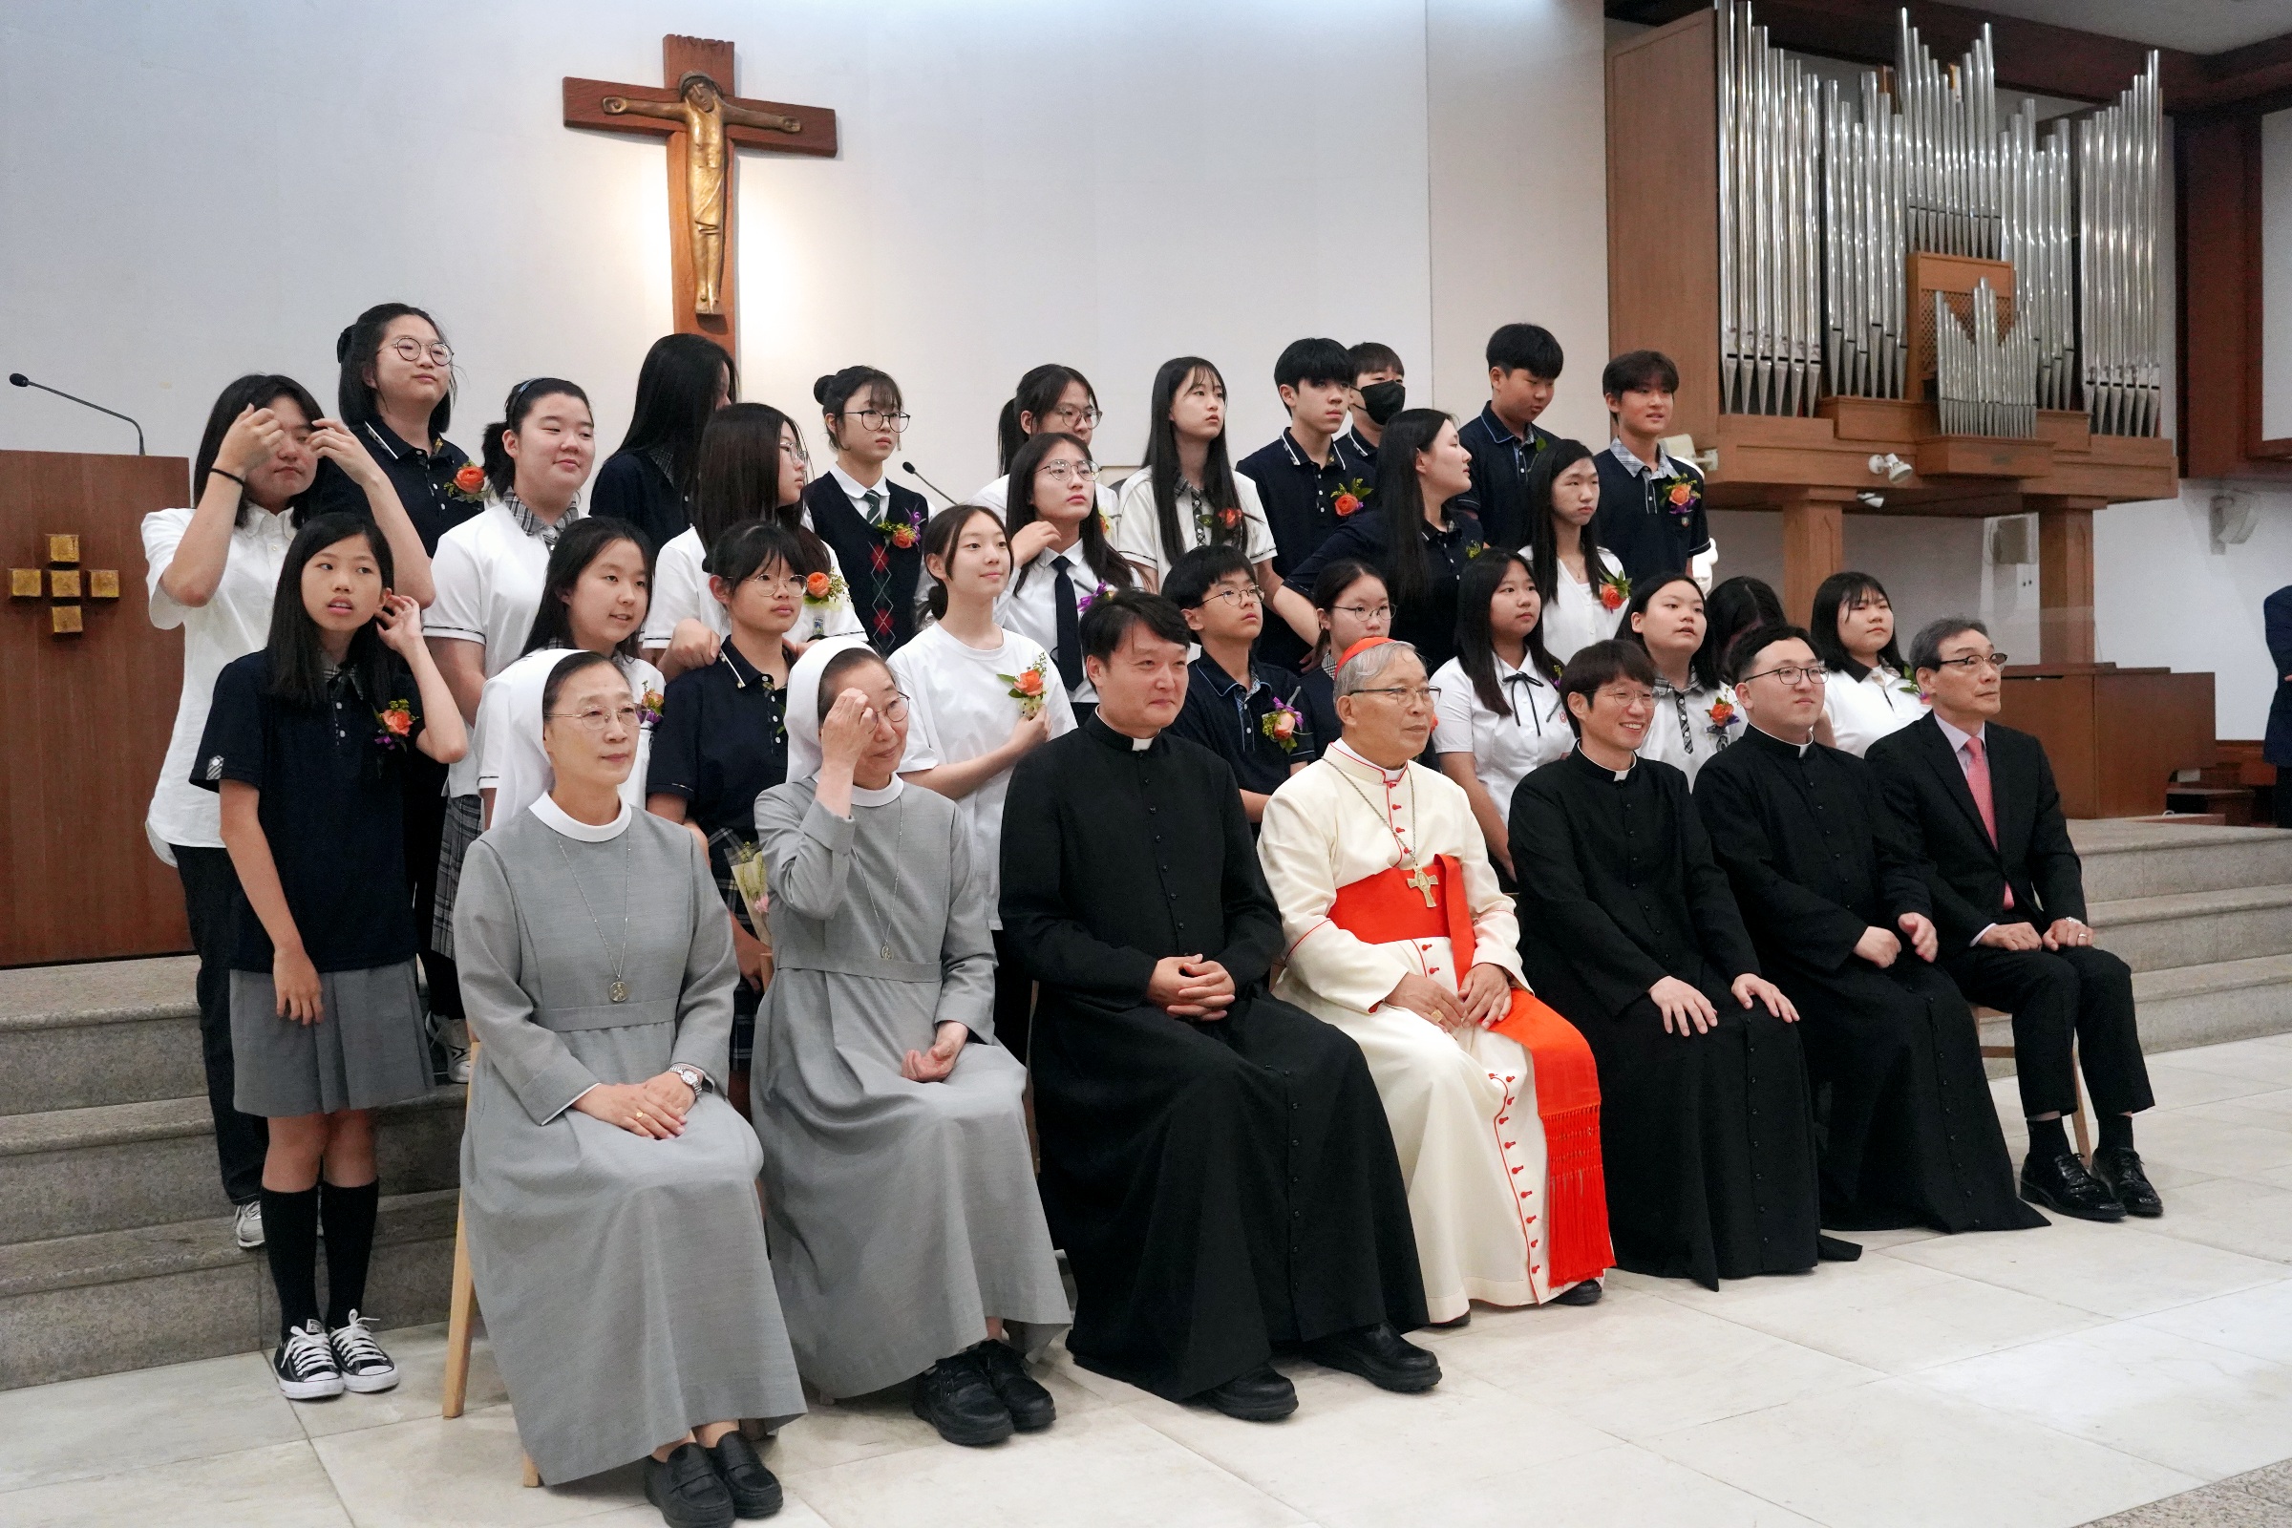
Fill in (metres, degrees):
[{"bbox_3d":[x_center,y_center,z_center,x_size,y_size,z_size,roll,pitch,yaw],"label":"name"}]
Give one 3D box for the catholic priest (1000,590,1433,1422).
[{"bbox_3d":[0.103,0.379,3.909,0.620,1.385,0.760,-2,2,-29],"label":"catholic priest"}]

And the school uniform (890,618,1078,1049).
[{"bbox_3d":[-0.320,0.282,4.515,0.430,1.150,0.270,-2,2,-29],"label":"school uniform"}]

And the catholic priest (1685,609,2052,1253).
[{"bbox_3d":[1.626,0.338,4.939,0.660,1.330,0.750,-2,2,-29],"label":"catholic priest"}]

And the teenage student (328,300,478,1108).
[{"bbox_3d":[-1.562,-0.148,4.629,0.450,1.670,0.300,-2,2,-27],"label":"teenage student"}]

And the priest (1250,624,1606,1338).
[{"bbox_3d":[0.576,0.390,4.381,0.600,1.310,0.700,-2,2,-29],"label":"priest"}]

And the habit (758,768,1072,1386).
[{"bbox_3d":[-0.439,0.535,3.813,0.500,1.020,0.600,-2,3,-34],"label":"habit"}]

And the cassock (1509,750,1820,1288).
[{"bbox_3d":[1.129,0.494,4.651,0.570,1.060,0.700,-2,2,-29],"label":"cassock"}]

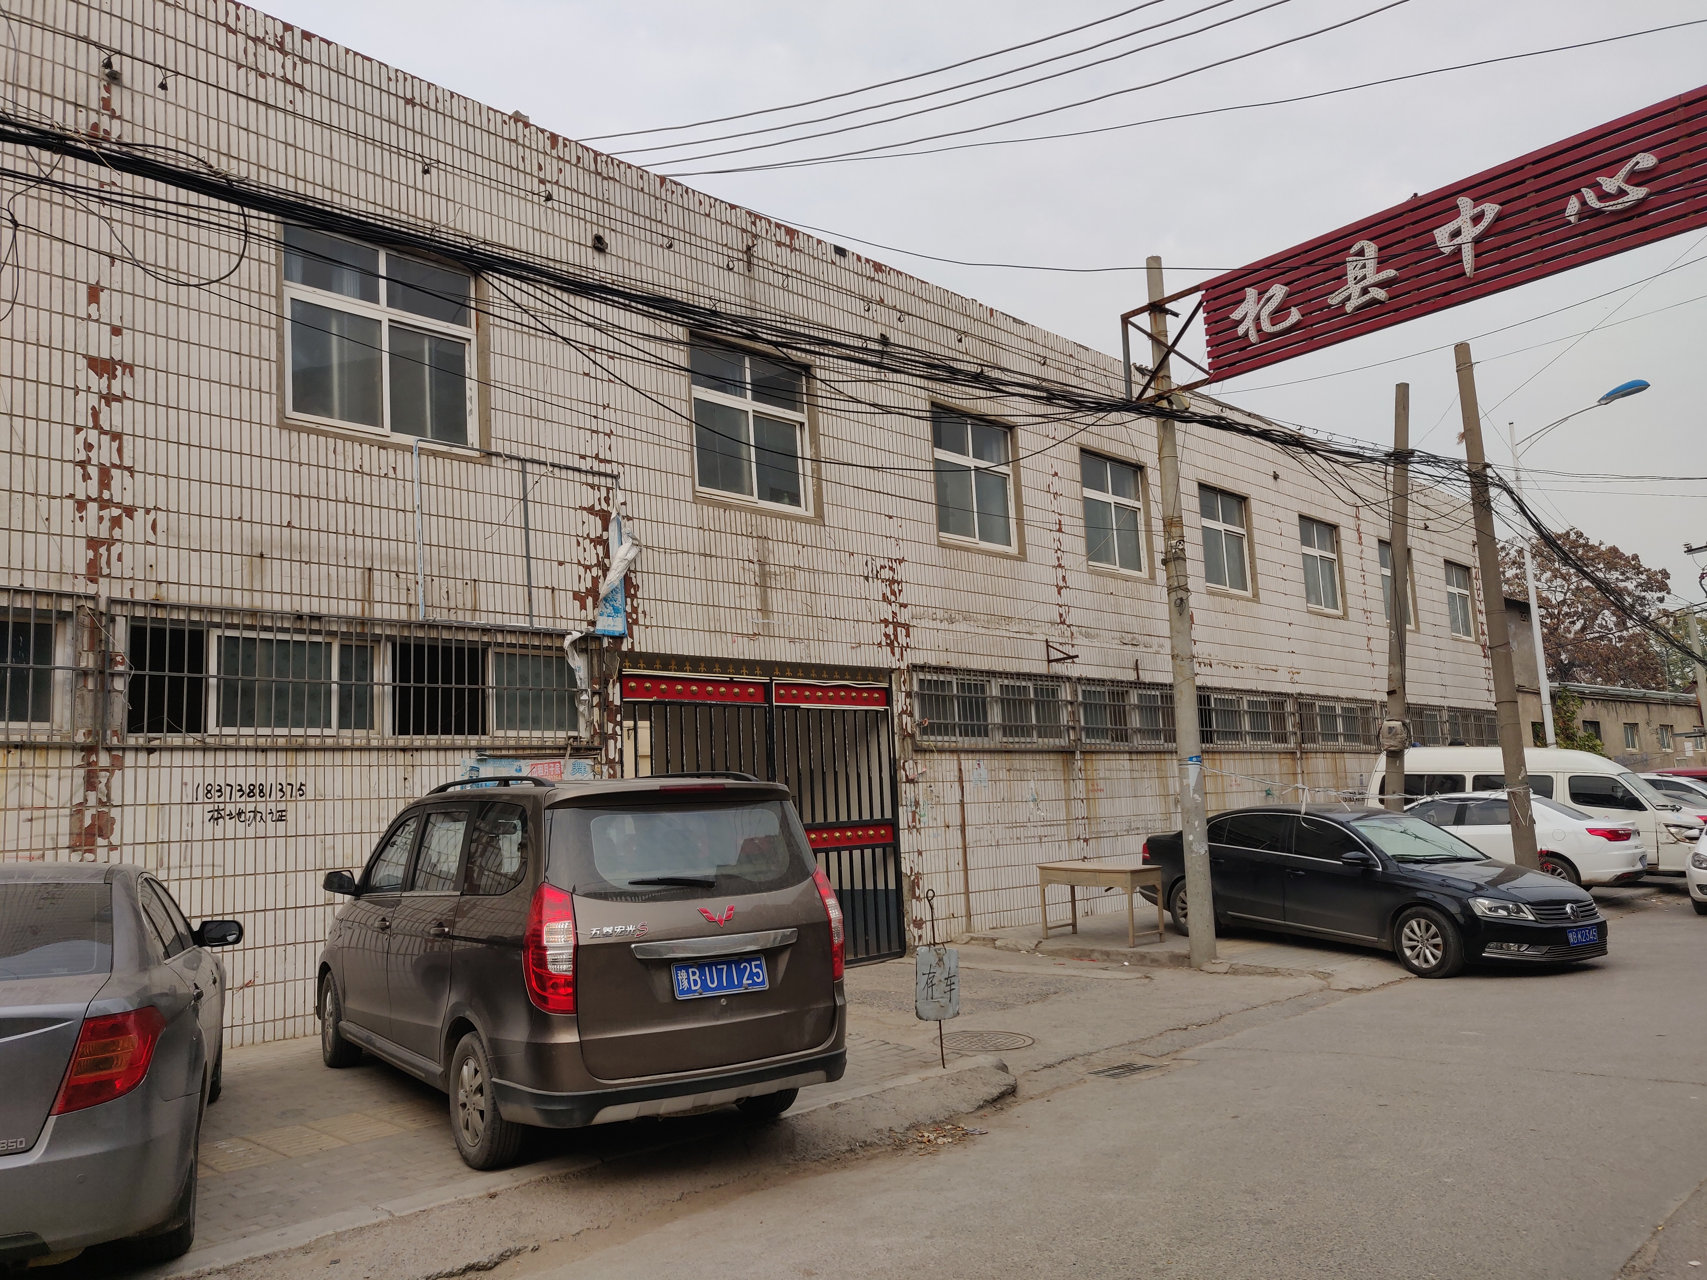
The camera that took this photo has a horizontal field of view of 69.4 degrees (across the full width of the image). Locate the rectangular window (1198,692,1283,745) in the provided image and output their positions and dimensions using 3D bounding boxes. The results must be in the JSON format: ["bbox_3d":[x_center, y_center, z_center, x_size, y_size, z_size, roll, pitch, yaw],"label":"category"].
[{"bbox_3d":[6.010,1.263,18.865,2.780,0.800,0.120,5,-12,-45],"label":"rectangular window"}]

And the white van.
[{"bbox_3d":[10.835,2.778,19.639,1.720,2.120,4.900,5,-8,-43],"label":"white van"}]

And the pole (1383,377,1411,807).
[{"bbox_3d":[6.881,0.085,15.575,0.250,6.920,0.250,12,-11,-43],"label":"pole"}]

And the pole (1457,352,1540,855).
[{"bbox_3d":[7.503,-0.141,14.384,0.275,6.950,0.275,6,-11,-44],"label":"pole"}]

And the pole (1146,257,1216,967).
[{"bbox_3d":[3.179,-0.431,12.080,0.235,6.992,0.235,6,-11,-44],"label":"pole"}]

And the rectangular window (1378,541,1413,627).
[{"bbox_3d":[10.581,-1.024,24.093,1.580,1.690,0.150,5,-11,-44],"label":"rectangular window"}]

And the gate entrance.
[{"bbox_3d":[-0.799,1.781,12.062,3.620,2.980,0.090,5,-12,-45],"label":"gate entrance"}]

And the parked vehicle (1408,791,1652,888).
[{"bbox_3d":[8.823,2.922,17.734,4.560,1.480,1.800,-6,-8,44],"label":"parked vehicle"}]

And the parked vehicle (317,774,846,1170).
[{"bbox_3d":[-1.847,1.687,7.188,1.720,1.750,4.410,3,-8,-35],"label":"parked vehicle"}]

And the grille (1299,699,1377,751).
[{"bbox_3d":[8.460,1.477,21.306,3.050,0.950,0.080,5,-11,-44],"label":"grille"}]

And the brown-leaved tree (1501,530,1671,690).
[{"bbox_3d":[26.117,1.436,45.000,7.000,11.000,6.800,5,-12,-45],"label":"brown-leaved tree"}]

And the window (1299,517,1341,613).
[{"bbox_3d":[8.213,-1.248,21.762,1.620,1.700,0.150,5,-11,-44],"label":"window"}]

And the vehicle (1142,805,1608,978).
[{"bbox_3d":[5.114,2.445,12.781,1.860,1.475,4.860,2,-5,-30],"label":"vehicle"}]

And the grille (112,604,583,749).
[{"bbox_3d":[-3.559,0.332,9.289,3.650,0.970,0.080,5,-12,-45],"label":"grille"}]

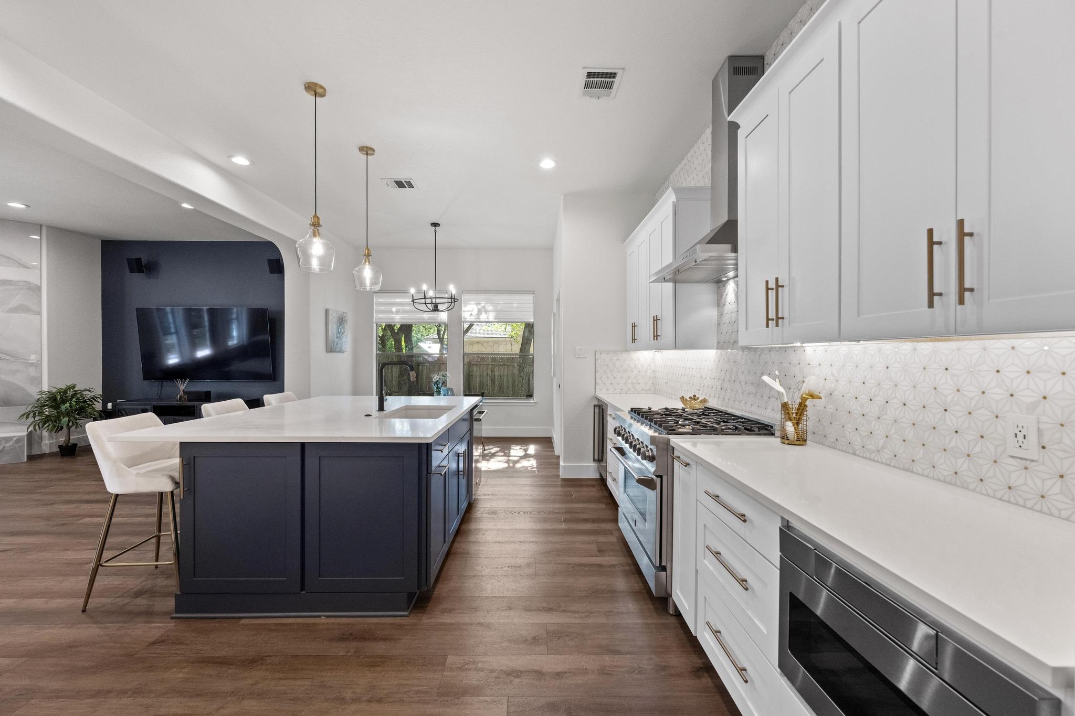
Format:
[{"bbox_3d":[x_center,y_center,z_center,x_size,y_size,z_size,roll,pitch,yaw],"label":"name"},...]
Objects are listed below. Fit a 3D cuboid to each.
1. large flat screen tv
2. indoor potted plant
[{"bbox_3d":[-4.838,-0.196,6.080,1.885,1.075,0.060,0,6,-1],"label":"large flat screen tv"},{"bbox_3d":[-6.426,0.830,5.669,0.790,0.970,0.750,0,0,-1],"label":"indoor potted plant"}]

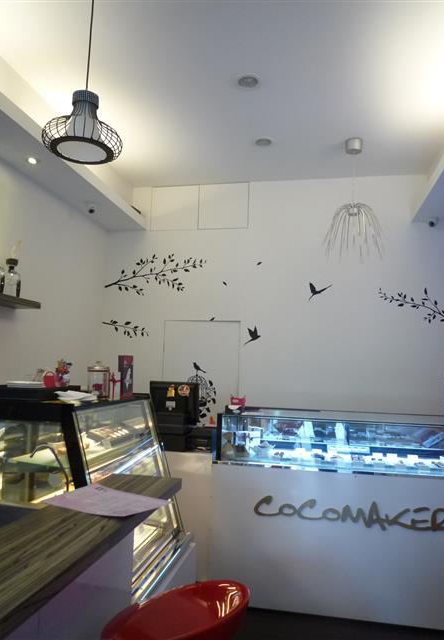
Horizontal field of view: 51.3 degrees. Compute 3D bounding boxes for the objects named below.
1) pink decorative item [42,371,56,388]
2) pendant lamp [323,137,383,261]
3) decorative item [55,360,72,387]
[{"bbox_3d":[-1.054,0.365,2.825,0.080,0.106,0.060,4,-7,-20],"label":"pink decorative item"},{"bbox_3d":[1.184,-1.102,4.180,0.512,1.074,0.512,1,-6,10],"label":"pendant lamp"},{"bbox_3d":[-1.000,0.338,2.921,0.103,0.180,0.090,4,-7,-18],"label":"decorative item"}]

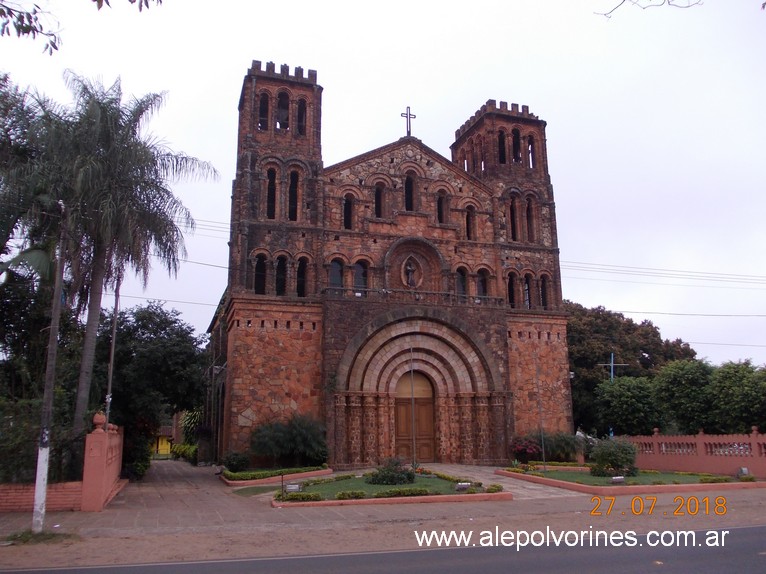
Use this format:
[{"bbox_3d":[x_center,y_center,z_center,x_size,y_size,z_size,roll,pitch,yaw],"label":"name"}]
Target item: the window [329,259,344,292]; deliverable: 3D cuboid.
[{"bbox_3d":[-1.976,-0.467,26.676,0.584,1.561,0.280,4,-12,-18],"label":"window"}]

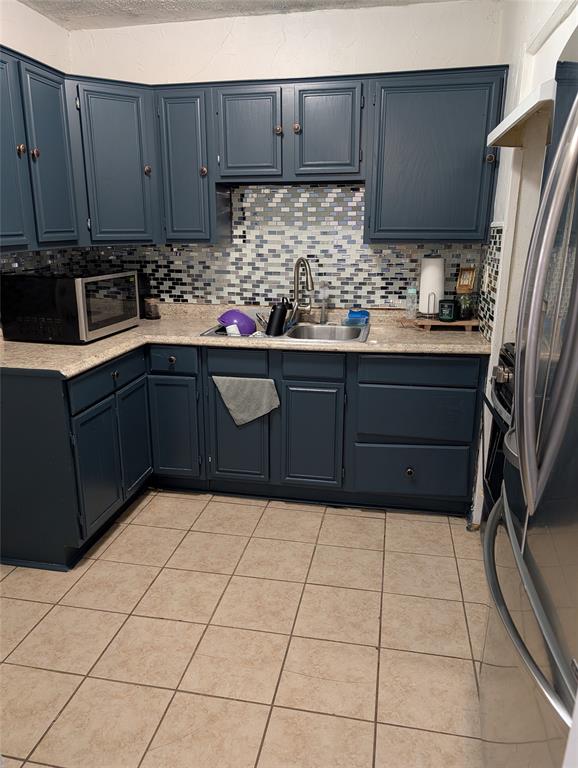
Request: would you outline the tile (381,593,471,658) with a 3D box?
[{"bbox_3d":[0.498,0.888,1.962,0.305,0.010,0.302,3,16,11],"label":"tile"}]

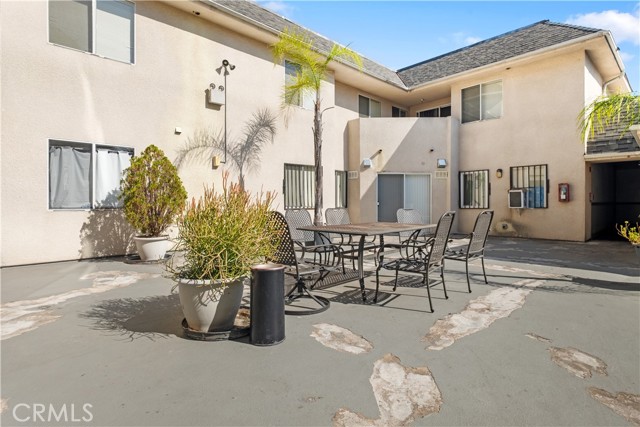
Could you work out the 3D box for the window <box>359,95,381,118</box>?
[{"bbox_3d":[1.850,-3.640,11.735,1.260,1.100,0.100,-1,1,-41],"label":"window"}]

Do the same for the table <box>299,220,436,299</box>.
[{"bbox_3d":[0.725,0.540,4.255,1.010,0.720,1.900,1,1,41],"label":"table"}]

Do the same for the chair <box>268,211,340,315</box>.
[{"bbox_3d":[-0.224,0.431,3.041,0.700,0.920,0.600,-1,2,-44],"label":"chair"}]

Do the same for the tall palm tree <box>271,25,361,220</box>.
[{"bbox_3d":[-0.060,-1.780,7.600,2.100,5.200,2.100,0,1,0],"label":"tall palm tree"}]

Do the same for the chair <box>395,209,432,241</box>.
[{"bbox_3d":[1.650,0.395,5.600,0.600,0.960,0.670,0,1,18],"label":"chair"}]

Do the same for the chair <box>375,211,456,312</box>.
[{"bbox_3d":[1.000,0.447,3.360,0.690,0.940,0.600,1,1,35],"label":"chair"}]

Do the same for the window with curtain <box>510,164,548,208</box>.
[{"bbox_3d":[6.278,-0.784,9.637,0.120,1.280,0.990,-1,1,-41],"label":"window with curtain"}]

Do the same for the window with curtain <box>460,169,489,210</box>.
[{"bbox_3d":[5.218,-0.803,10.848,0.120,1.280,0.990,-1,1,-41],"label":"window with curtain"}]

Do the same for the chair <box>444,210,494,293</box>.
[{"bbox_3d":[1.704,0.415,3.931,0.600,0.910,0.690,-1,2,-42],"label":"chair"}]

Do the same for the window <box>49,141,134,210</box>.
[{"bbox_3d":[-4.182,-0.676,5.937,1.290,1.200,0.100,-1,1,-41],"label":"window"}]

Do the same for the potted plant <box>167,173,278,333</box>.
[{"bbox_3d":[-0.780,0.281,2.553,0.900,1.220,0.860,-1,1,-41],"label":"potted plant"}]

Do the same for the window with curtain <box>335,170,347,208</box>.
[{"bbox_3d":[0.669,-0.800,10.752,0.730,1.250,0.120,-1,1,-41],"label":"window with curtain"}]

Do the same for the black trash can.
[{"bbox_3d":[-0.386,0.668,2.400,0.255,0.540,0.255,0,1,0],"label":"black trash can"}]

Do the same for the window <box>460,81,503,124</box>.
[{"bbox_3d":[5.550,-3.800,11.000,0.100,1.240,1.300,-1,1,-43],"label":"window"}]

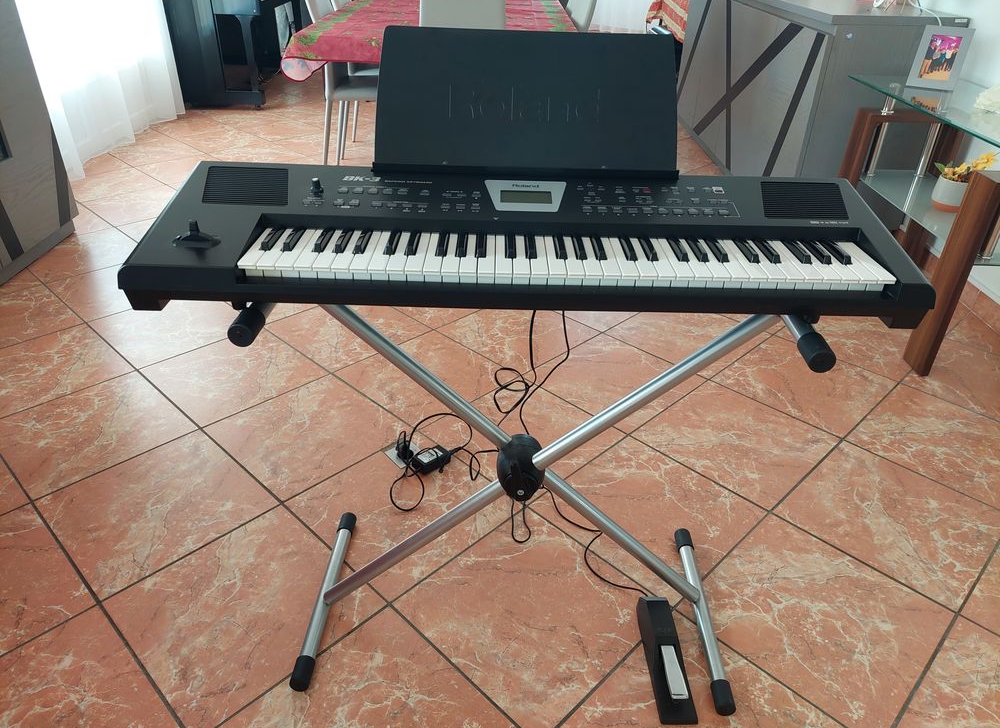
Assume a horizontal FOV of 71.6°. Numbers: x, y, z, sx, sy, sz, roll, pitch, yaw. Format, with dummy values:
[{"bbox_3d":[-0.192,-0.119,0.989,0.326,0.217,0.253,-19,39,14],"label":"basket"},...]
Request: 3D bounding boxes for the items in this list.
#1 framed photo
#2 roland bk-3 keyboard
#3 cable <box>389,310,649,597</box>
[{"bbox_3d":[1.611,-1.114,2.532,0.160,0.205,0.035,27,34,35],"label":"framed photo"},{"bbox_3d":[0.039,-0.182,1.015,1.045,0.118,0.316,1,31,0],"label":"roland bk-3 keyboard"},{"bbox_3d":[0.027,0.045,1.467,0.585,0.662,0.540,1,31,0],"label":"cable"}]

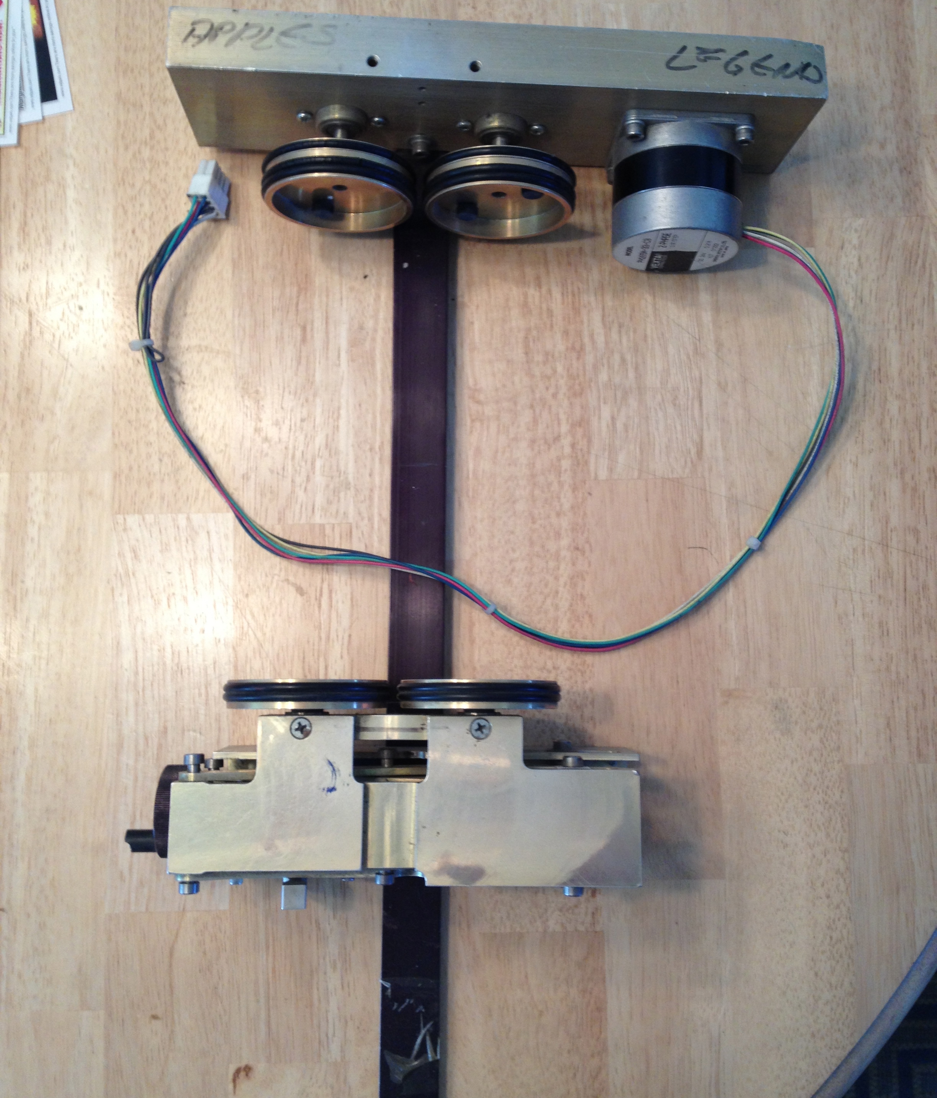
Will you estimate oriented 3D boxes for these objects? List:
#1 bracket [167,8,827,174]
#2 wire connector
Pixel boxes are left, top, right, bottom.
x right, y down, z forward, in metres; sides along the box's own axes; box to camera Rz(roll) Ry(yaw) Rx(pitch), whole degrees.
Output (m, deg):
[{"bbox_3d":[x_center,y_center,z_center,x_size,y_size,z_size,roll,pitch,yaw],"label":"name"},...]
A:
[{"bbox_3d":[0.012,-0.202,0.563,0.273,0.079,0.025,2,84,-2],"label":"bracket"},{"bbox_3d":[-0.119,-0.166,0.582,0.010,0.021,0.018,6,80,10],"label":"wire connector"}]

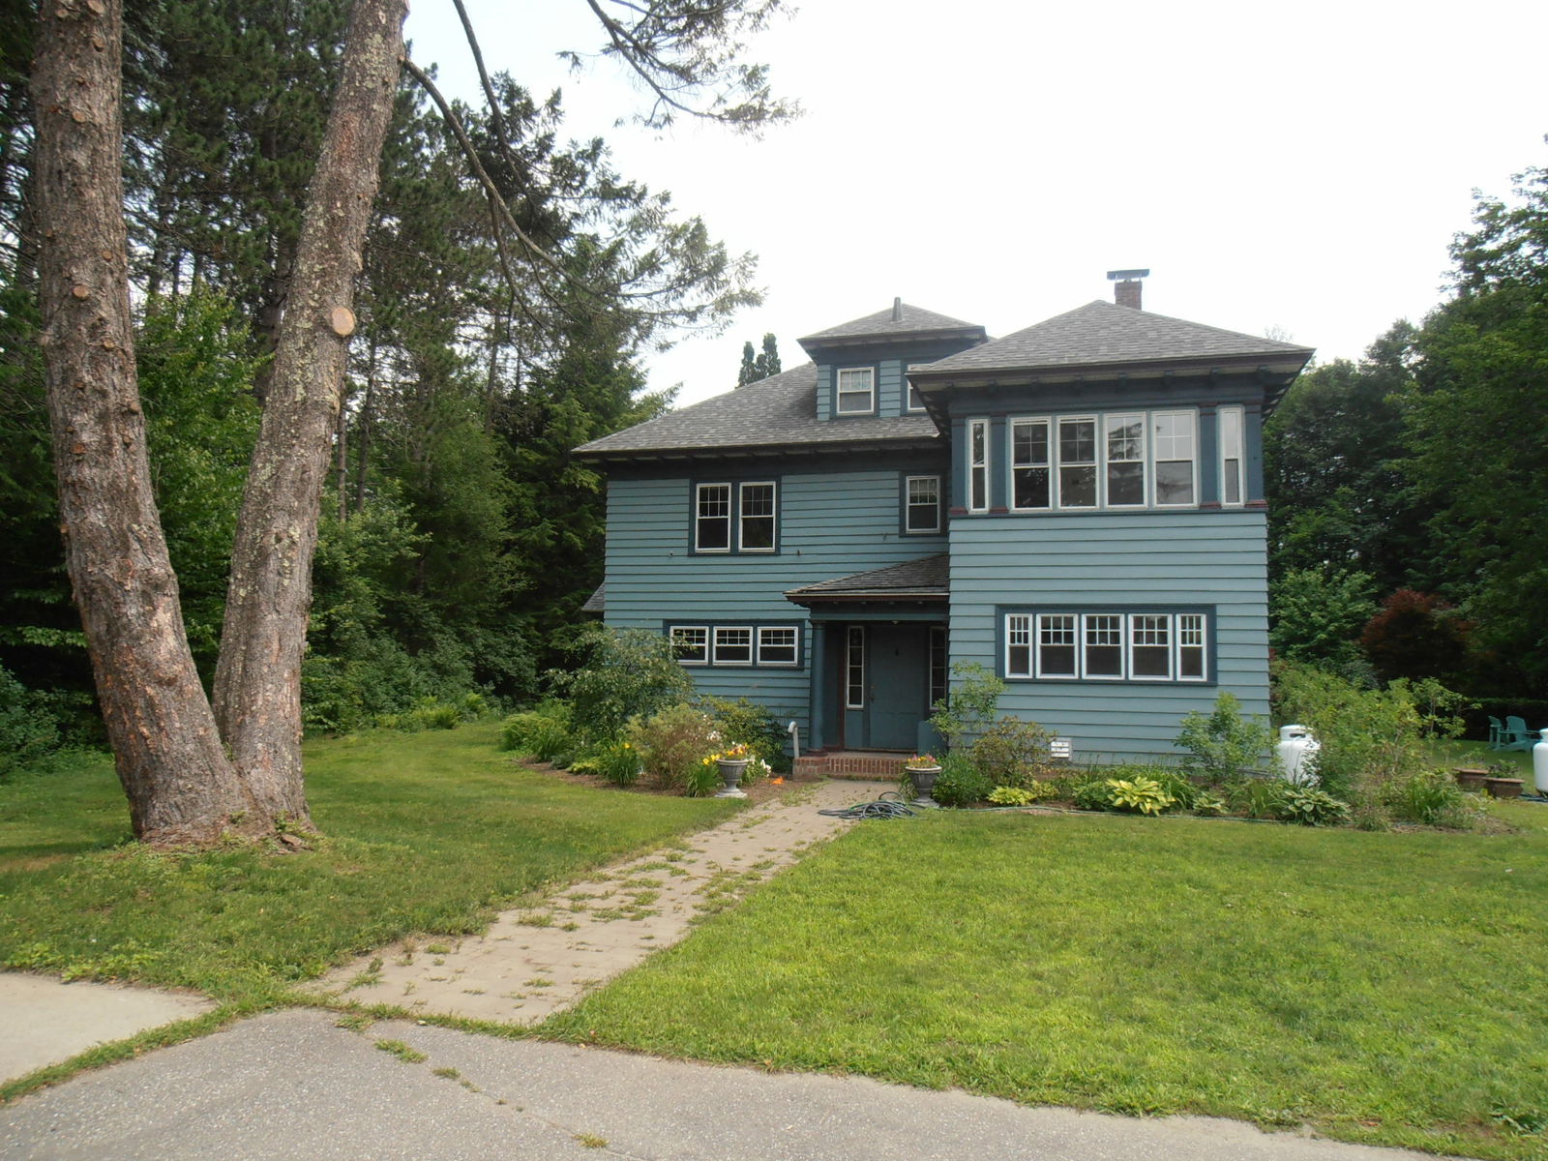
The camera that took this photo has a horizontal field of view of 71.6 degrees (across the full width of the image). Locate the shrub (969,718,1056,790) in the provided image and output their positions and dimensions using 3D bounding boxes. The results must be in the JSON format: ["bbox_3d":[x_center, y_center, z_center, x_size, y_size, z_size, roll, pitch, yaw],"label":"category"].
[{"bbox_3d":[3.265,2.377,14.600,1.149,1.032,1.050,0,-5,15],"label":"shrub"}]

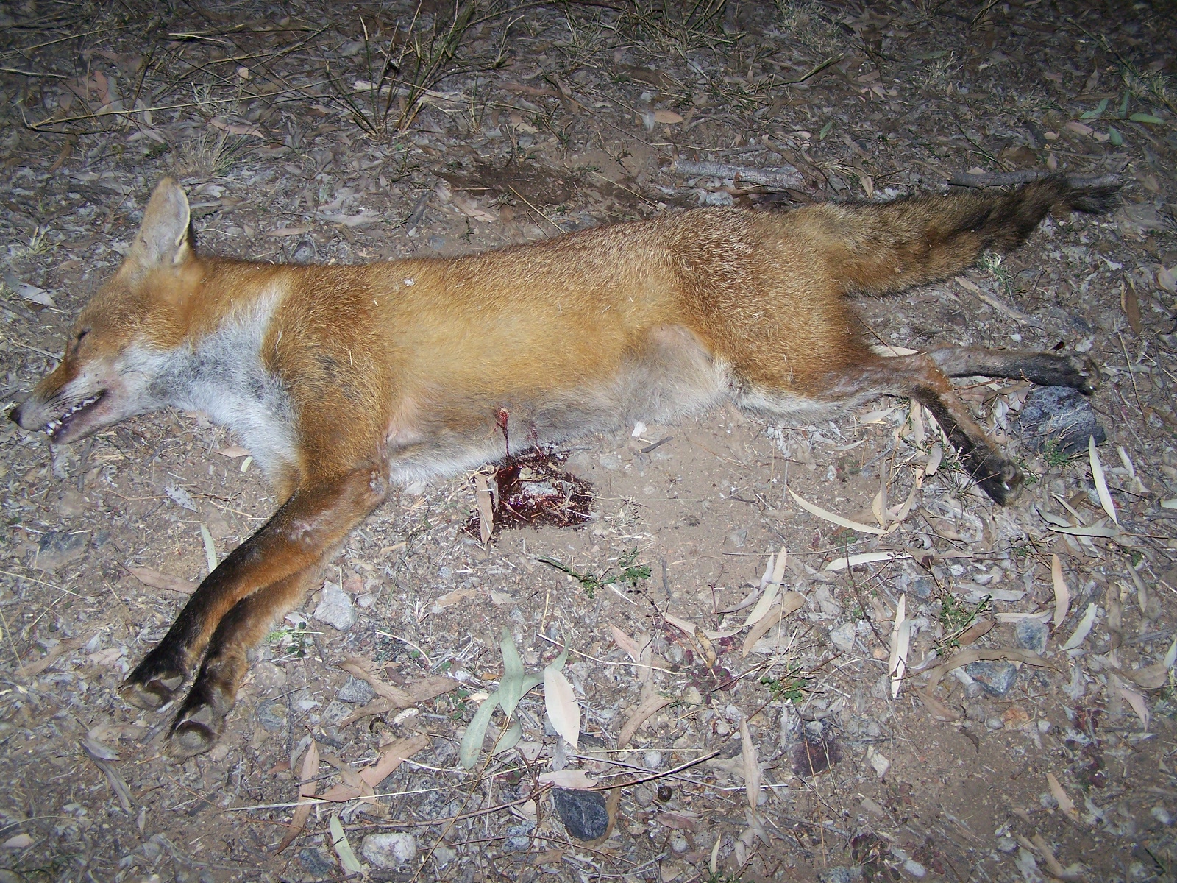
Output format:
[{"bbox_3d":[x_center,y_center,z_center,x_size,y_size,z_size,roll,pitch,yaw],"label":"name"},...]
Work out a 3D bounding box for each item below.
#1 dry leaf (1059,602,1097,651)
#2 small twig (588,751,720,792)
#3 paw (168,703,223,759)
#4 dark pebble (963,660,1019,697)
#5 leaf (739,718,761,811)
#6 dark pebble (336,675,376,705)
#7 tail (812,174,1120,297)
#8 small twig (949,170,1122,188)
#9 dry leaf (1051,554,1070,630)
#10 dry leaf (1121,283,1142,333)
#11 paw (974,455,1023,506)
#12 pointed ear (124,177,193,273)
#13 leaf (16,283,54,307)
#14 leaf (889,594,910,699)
[{"bbox_3d":[0.393,0.149,1.029,0.010,0.010,0.057,31,56,24],"label":"dry leaf"},{"bbox_3d":[0.050,0.244,0.949,0.103,0.008,0.008,-13,50,-11],"label":"small twig"},{"bbox_3d":[-0.279,0.206,0.918,0.034,0.029,0.041,25,58,17],"label":"paw"},{"bbox_3d":[0.310,0.182,0.991,0.039,0.025,0.029,1,49,1],"label":"dark pebble"},{"bbox_3d":[0.117,0.232,0.929,0.011,0.010,0.073,-2,50,-1],"label":"leaf"},{"bbox_3d":[-0.171,0.183,0.949,0.028,0.015,0.019,0,54,0],"label":"dark pebble"},{"bbox_3d":[0.339,-0.185,1.175,0.330,0.068,0.088,-17,56,-12],"label":"tail"},{"bbox_3d":[0.468,-0.277,1.352,0.185,0.013,0.015,-1,50,-1],"label":"small twig"},{"bbox_3d":[0.385,0.123,1.051,0.013,0.012,0.078,11,50,9],"label":"dry leaf"},{"bbox_3d":[0.538,-0.132,1.274,0.011,0.010,0.072,5,49,4],"label":"dry leaf"},{"bbox_3d":[0.332,0.032,1.045,0.034,0.030,0.045,-28,59,-19],"label":"paw"},{"bbox_3d":[-0.370,-0.191,1.111,0.052,0.033,0.080,-10,67,15],"label":"pointed ear"},{"bbox_3d":[-0.529,-0.142,1.238,0.055,0.009,0.018,23,54,18],"label":"leaf"},{"bbox_3d":[0.238,0.155,0.987,0.013,0.010,0.095,11,51,9],"label":"leaf"}]

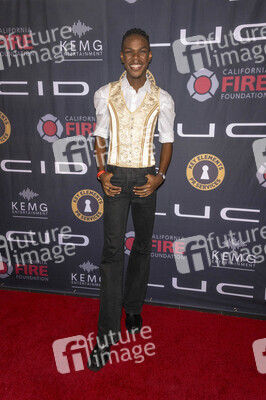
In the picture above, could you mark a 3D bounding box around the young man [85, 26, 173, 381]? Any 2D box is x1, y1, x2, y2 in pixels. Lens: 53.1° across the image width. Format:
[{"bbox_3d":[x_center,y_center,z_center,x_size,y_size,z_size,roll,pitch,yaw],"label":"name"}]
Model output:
[{"bbox_3d":[0.006,-0.039,1.514,0.480,1.780,0.530,1,9,2],"label":"young man"}]

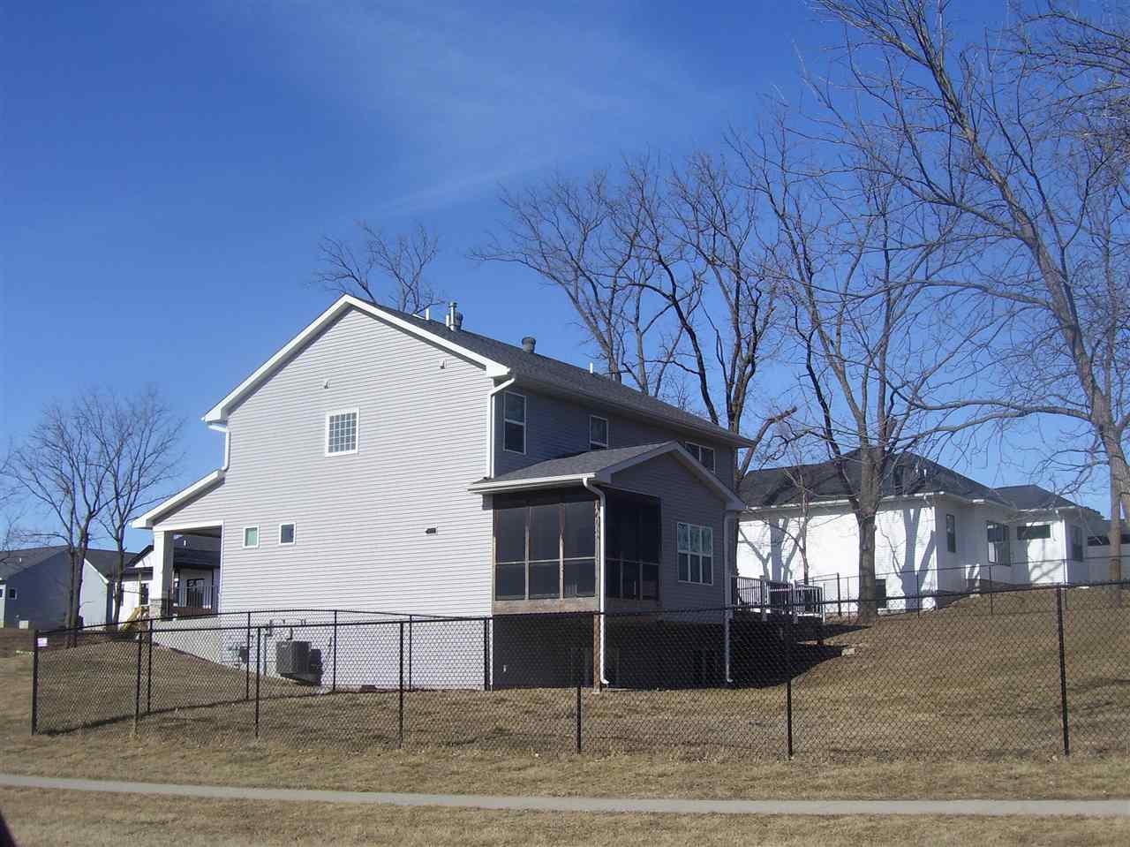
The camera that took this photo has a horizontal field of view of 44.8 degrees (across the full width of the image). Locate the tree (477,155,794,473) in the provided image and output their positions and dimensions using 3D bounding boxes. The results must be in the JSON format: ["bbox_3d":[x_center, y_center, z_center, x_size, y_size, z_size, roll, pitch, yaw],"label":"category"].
[{"bbox_3d":[2.905,-1.712,56.778,13.090,19.940,11.000,0,-11,0],"label":"tree"}]

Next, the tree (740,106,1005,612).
[{"bbox_3d":[11.715,-2.364,52.105,10.000,19.700,9.500,0,-11,0],"label":"tree"}]

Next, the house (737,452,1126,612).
[{"bbox_3d":[14.001,5.041,61.415,17.300,7.700,13.000,-7,-13,33],"label":"house"}]

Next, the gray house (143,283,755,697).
[{"bbox_3d":[-1.983,2.645,40.953,16.000,10.200,13.750,-7,-13,33],"label":"gray house"}]

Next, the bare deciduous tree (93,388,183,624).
[{"bbox_3d":[-20.296,3.889,65.050,4.270,11.460,4.600,0,-11,0],"label":"bare deciduous tree"}]

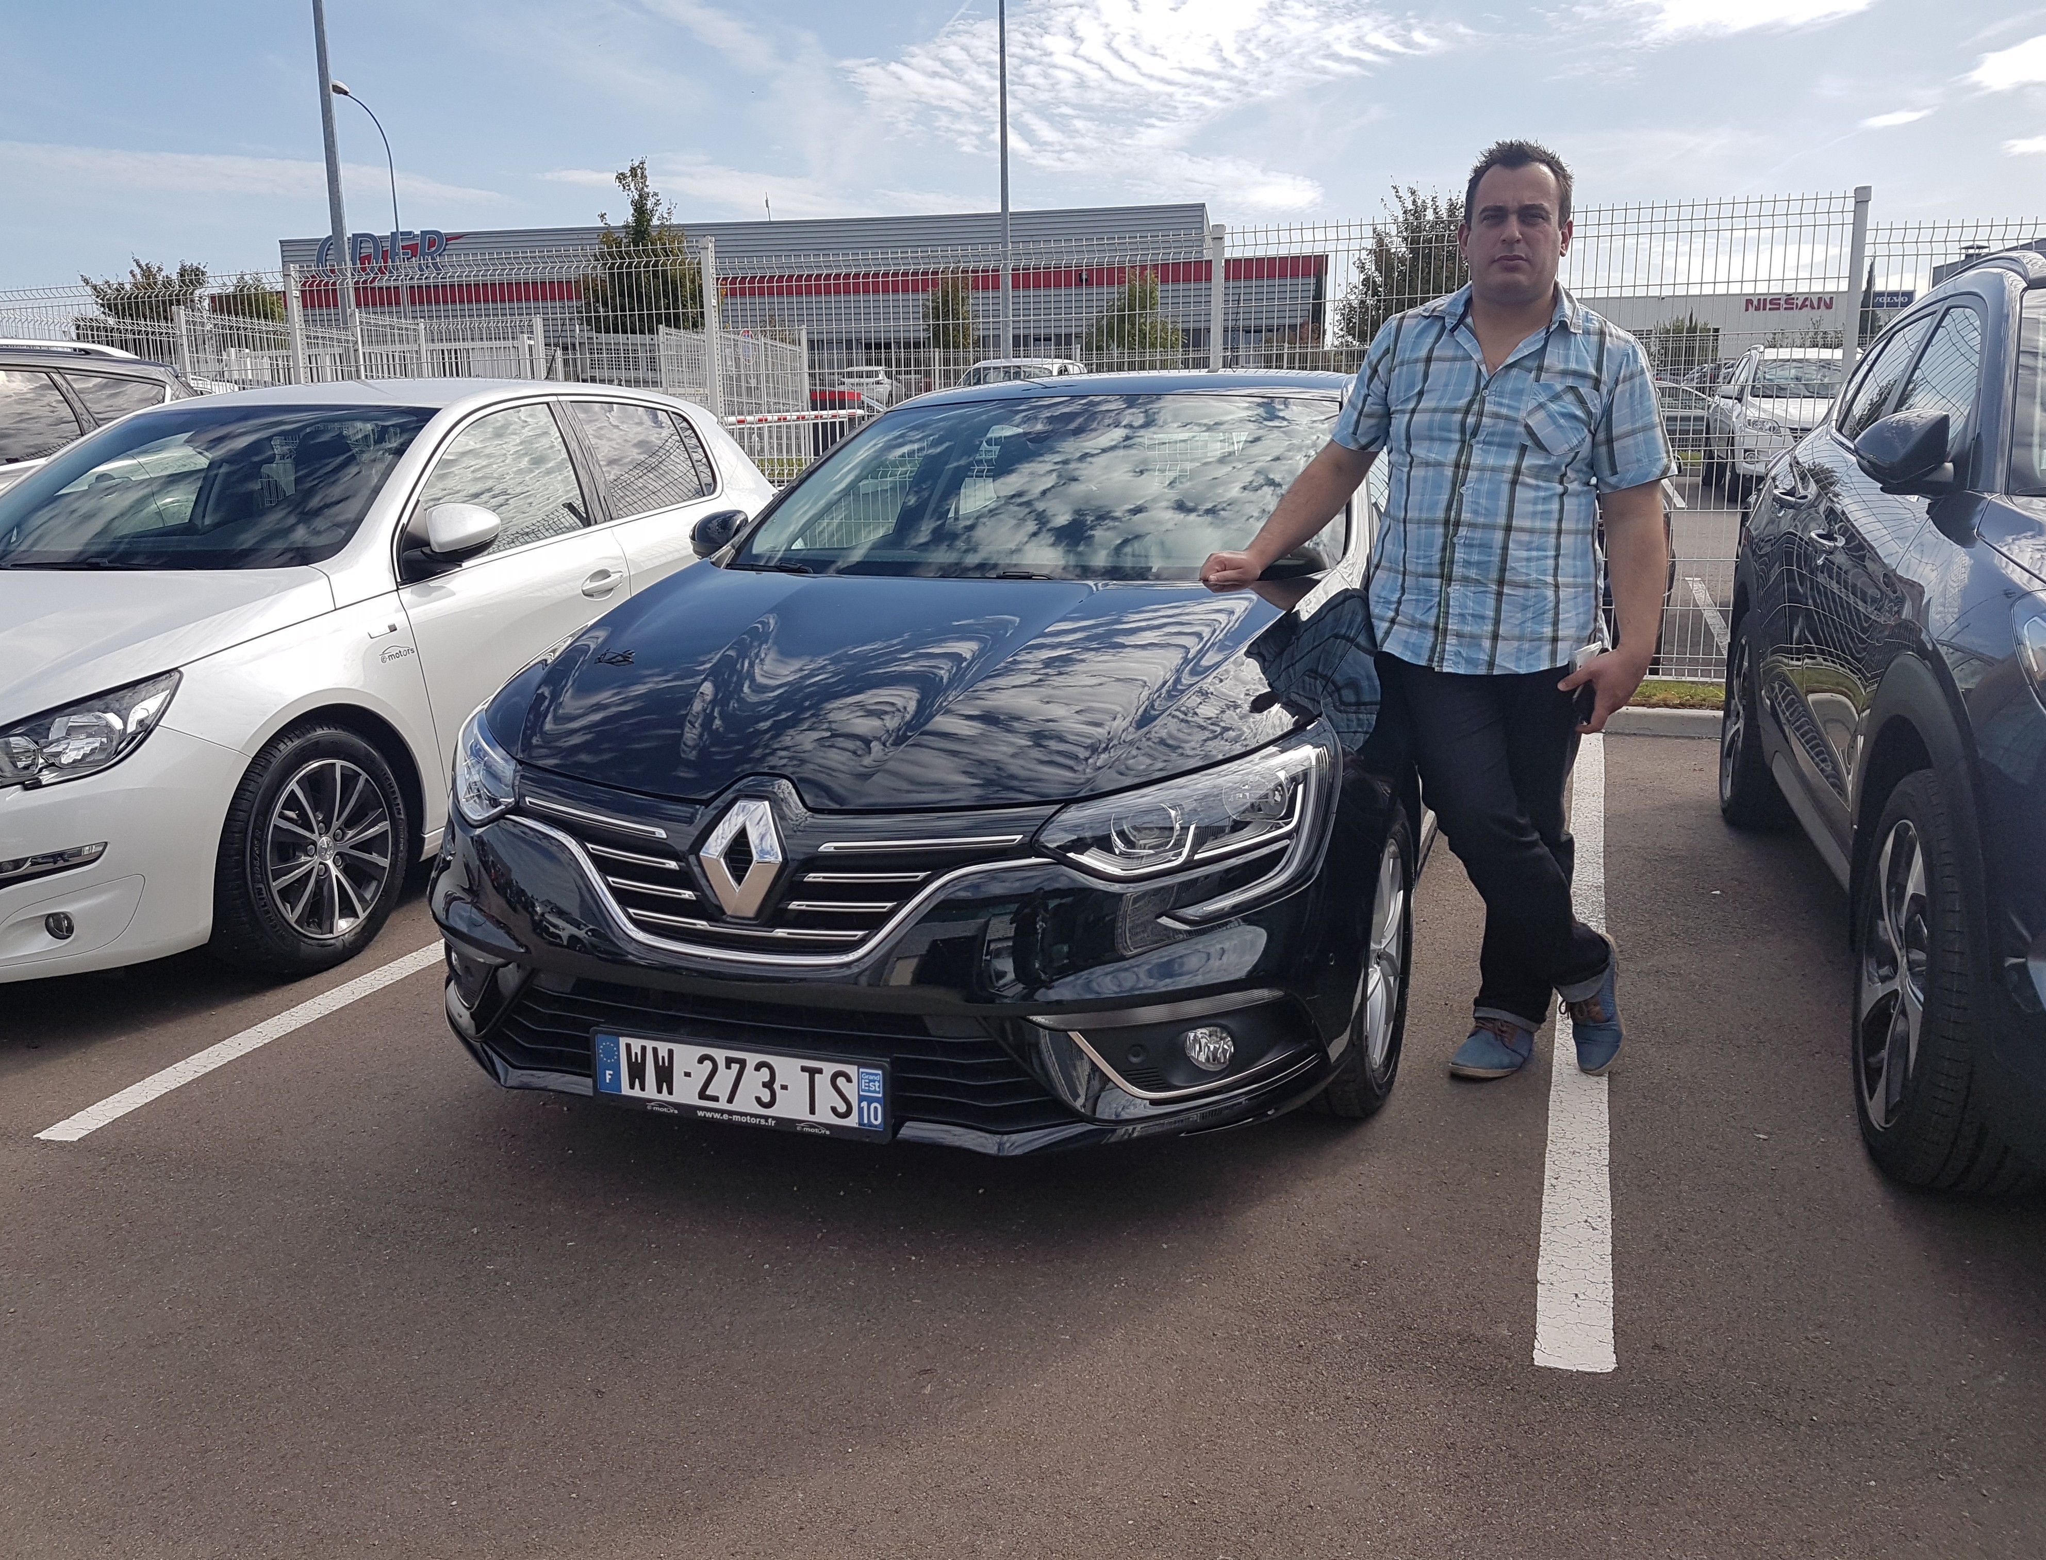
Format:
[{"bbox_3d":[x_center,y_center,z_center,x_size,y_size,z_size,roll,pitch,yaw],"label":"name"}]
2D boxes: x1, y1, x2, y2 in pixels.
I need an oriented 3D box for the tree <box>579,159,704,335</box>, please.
[{"bbox_3d":[-5.419,-6.710,23.067,2.148,4.597,2.148,-4,13,-12],"label":"tree"}]

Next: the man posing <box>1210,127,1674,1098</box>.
[{"bbox_3d":[0.839,-0.323,3.227,0.860,1.820,0.460,4,14,19],"label":"man posing"}]

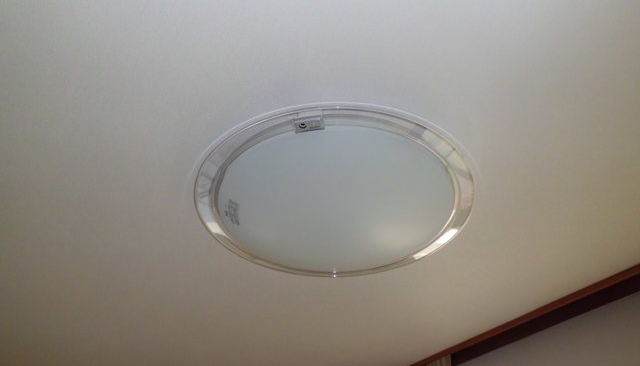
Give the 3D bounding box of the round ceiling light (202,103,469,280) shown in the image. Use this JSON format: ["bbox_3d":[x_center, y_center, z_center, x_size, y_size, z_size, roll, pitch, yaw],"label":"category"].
[{"bbox_3d":[0.034,0.074,1.130,0.650,0.100,0.650,0,-39,0],"label":"round ceiling light"}]

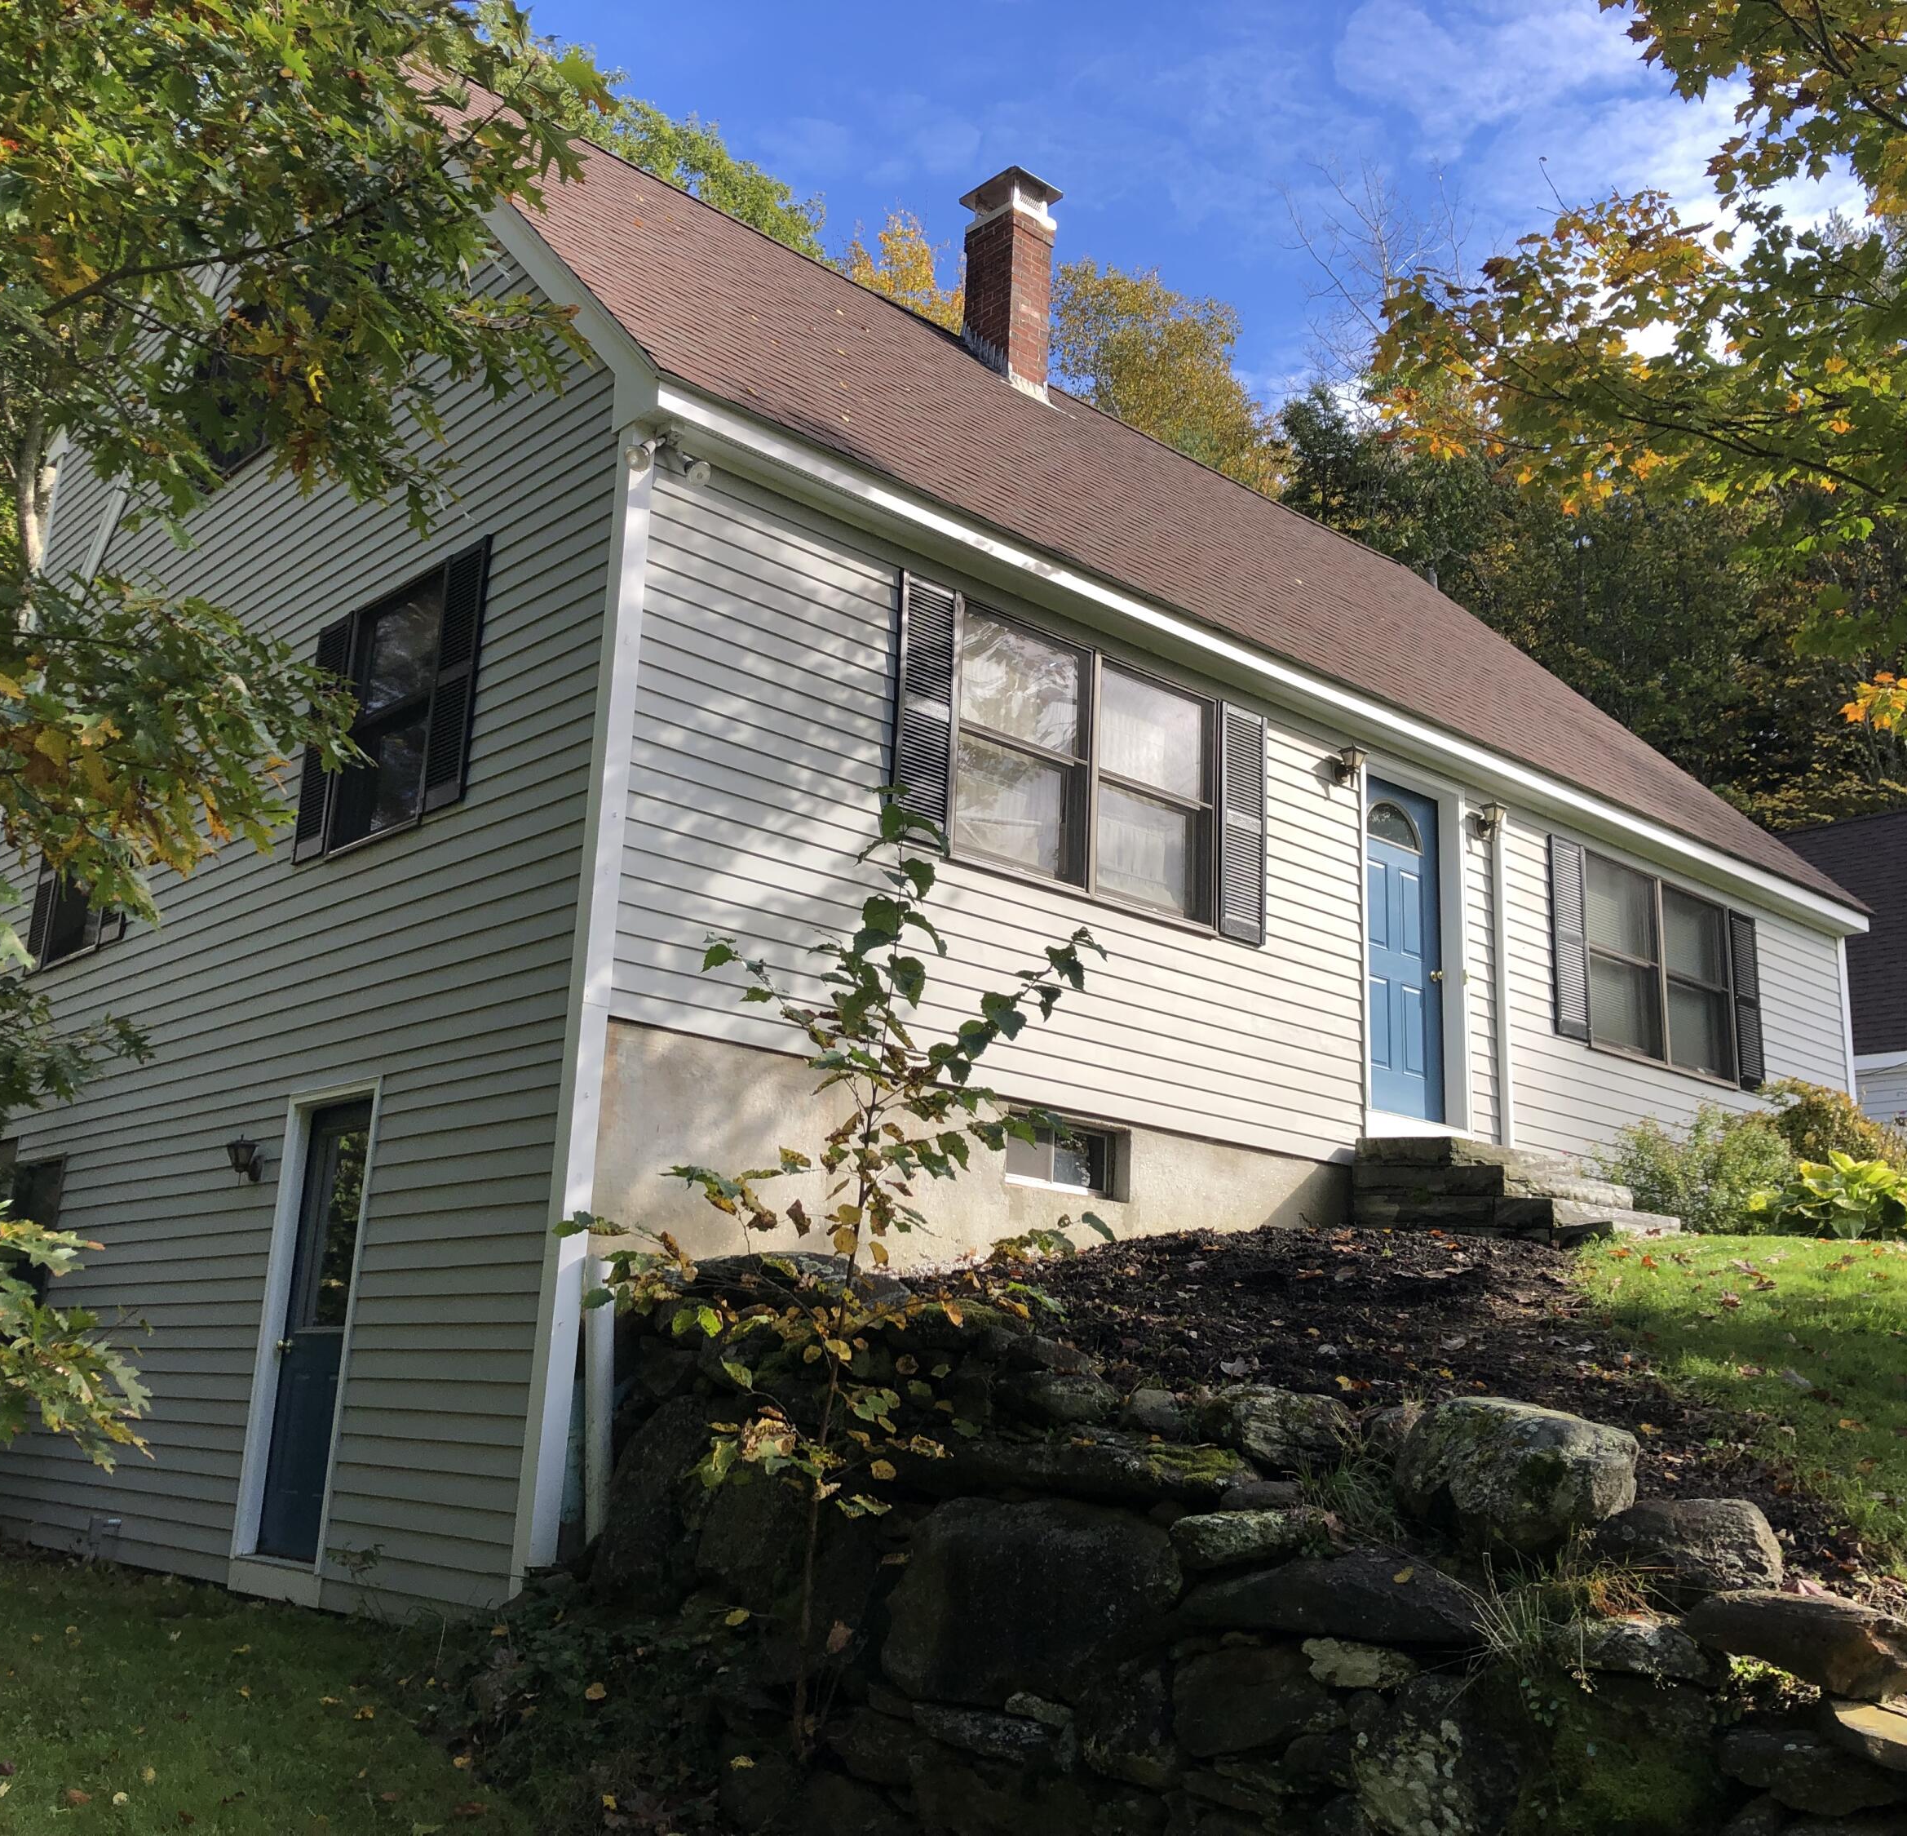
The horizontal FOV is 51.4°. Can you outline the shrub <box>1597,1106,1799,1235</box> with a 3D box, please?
[{"bbox_3d":[4.438,1.498,11.798,1.200,0.760,1.000,15,-19,-40],"label":"shrub"}]

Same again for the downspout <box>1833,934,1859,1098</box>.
[{"bbox_3d":[6.923,1.330,15.336,0.130,2.400,0.120,15,-19,-40],"label":"downspout"}]

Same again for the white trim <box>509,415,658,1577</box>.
[{"bbox_3d":[-1.435,0.191,7.857,0.115,4.606,0.119,15,-19,-41],"label":"white trim"}]

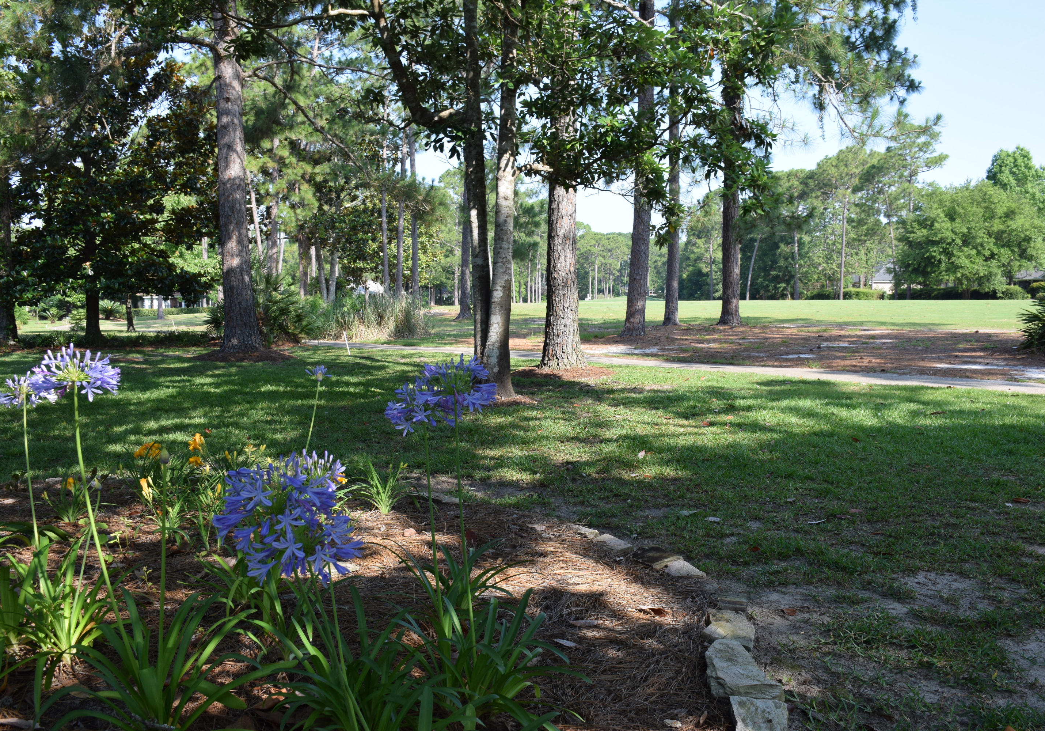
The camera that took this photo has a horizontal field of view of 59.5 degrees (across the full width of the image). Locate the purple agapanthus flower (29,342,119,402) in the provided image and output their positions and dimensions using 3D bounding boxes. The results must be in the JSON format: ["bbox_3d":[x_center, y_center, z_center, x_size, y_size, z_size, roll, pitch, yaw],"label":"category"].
[{"bbox_3d":[-1.004,0.015,2.050,0.188,0.127,0.185,-2,5,-26],"label":"purple agapanthus flower"}]

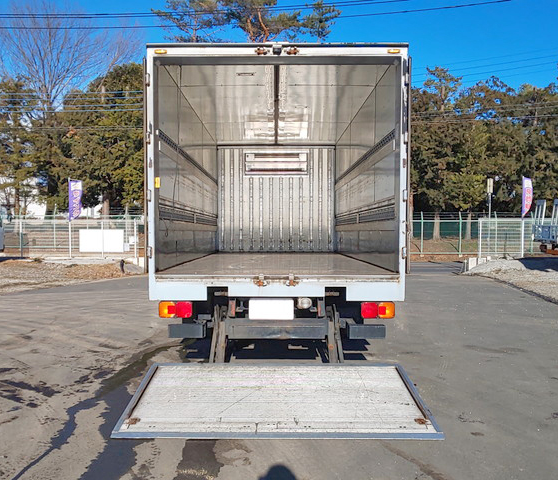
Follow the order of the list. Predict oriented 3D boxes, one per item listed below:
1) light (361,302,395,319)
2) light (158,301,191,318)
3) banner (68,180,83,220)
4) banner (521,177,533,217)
[{"bbox_3d":[0.930,0.660,3.455,0.310,0.155,0.080,0,2,-1],"label":"light"},{"bbox_3d":[-0.960,0.655,3.455,0.310,0.155,0.080,0,2,-1],"label":"light"},{"bbox_3d":[-9.000,-1.760,16.400,0.600,1.830,0.100,0,2,-12],"label":"banner"},{"bbox_3d":[11.100,-1.930,16.500,0.520,1.800,0.120,0,2,-12],"label":"banner"}]

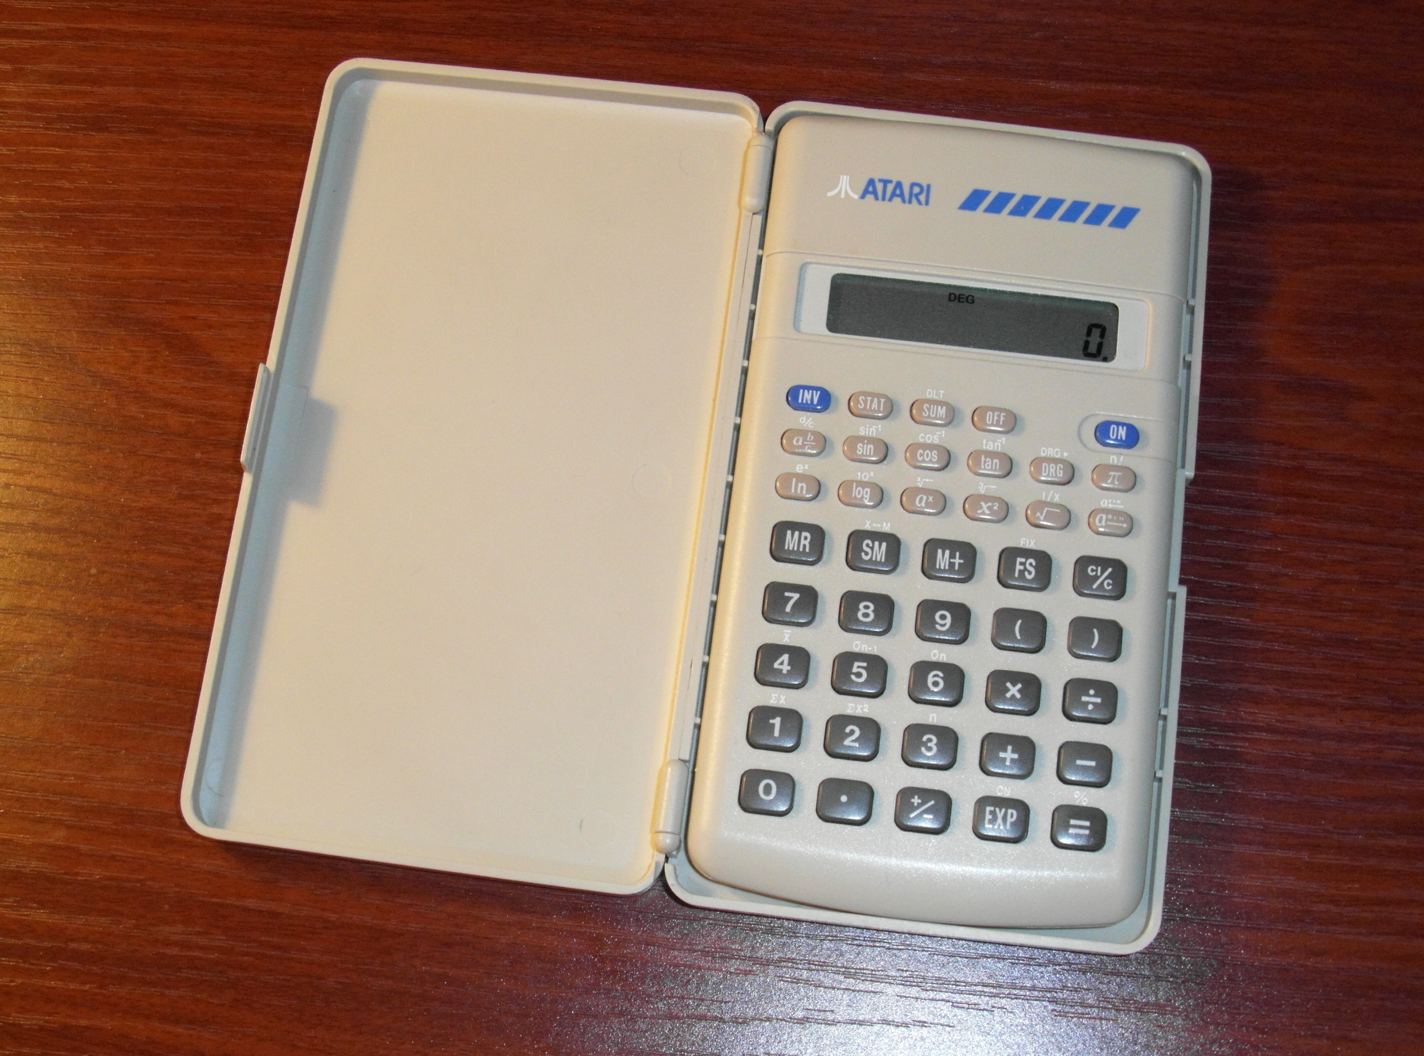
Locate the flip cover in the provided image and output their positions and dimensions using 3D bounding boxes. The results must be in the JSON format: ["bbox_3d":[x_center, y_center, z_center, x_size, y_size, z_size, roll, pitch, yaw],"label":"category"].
[{"bbox_3d":[-0.037,-0.012,0.425,0.078,0.006,0.141,7,70,3],"label":"flip cover"}]

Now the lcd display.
[{"bbox_3d":[0.043,-0.035,0.422,0.048,0.002,0.011,7,71,3],"label":"lcd display"}]

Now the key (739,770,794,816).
[{"bbox_3d":[0.009,0.043,0.412,0.009,0.003,0.007,7,74,3],"label":"key"}]

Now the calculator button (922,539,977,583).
[{"bbox_3d":[0.038,0.005,0.407,0.009,0.002,0.007,7,71,3],"label":"calculator button"}]

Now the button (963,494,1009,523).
[{"bbox_3d":[0.046,-0.003,0.425,0.007,0.002,0.004,7,74,3],"label":"button"}]

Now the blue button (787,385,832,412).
[{"bbox_3d":[0.016,-0.021,0.417,0.007,0.002,0.004,7,71,3],"label":"blue button"}]

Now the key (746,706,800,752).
[{"bbox_3d":[0.010,0.032,0.402,0.009,0.002,0.007,7,71,3],"label":"key"}]

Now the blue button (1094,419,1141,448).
[{"bbox_3d":[0.065,-0.015,0.408,0.007,0.002,0.004,6,72,3],"label":"blue button"}]

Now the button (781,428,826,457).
[{"bbox_3d":[0.015,-0.014,0.417,0.007,0.002,0.004,7,71,3],"label":"button"}]

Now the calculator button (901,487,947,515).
[{"bbox_3d":[0.034,-0.004,0.414,0.007,0.002,0.004,7,71,3],"label":"calculator button"}]

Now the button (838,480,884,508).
[{"bbox_3d":[0.024,-0.005,0.405,0.007,0.002,0.004,6,72,3],"label":"button"}]

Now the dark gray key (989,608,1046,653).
[{"bbox_3d":[0.049,0.016,0.403,0.009,0.002,0.007,7,71,3],"label":"dark gray key"}]

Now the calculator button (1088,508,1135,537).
[{"bbox_3d":[0.066,-0.001,0.424,0.007,0.002,0.004,7,74,3],"label":"calculator button"}]

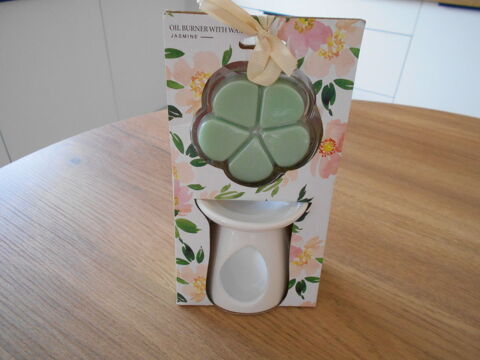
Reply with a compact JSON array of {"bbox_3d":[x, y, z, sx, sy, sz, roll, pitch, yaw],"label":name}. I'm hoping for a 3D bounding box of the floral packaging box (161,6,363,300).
[{"bbox_3d":[0.010,-0.001,0.260,0.115,0.215,0.064,1,33,-3],"label":"floral packaging box"}]

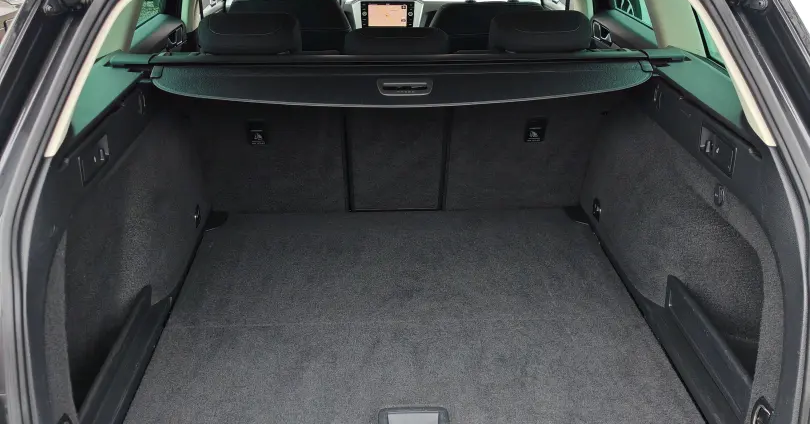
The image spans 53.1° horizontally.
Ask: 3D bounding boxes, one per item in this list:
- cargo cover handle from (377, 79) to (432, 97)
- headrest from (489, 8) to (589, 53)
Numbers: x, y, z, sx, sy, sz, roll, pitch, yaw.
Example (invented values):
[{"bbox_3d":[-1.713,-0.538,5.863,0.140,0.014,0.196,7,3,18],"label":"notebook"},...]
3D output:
[{"bbox_3d":[0.000,-0.269,1.760,0.120,0.022,0.058,-1,44,-2],"label":"cargo cover handle"},{"bbox_3d":[0.312,-0.415,1.890,0.235,0.110,0.100,-1,37,-2],"label":"headrest"}]

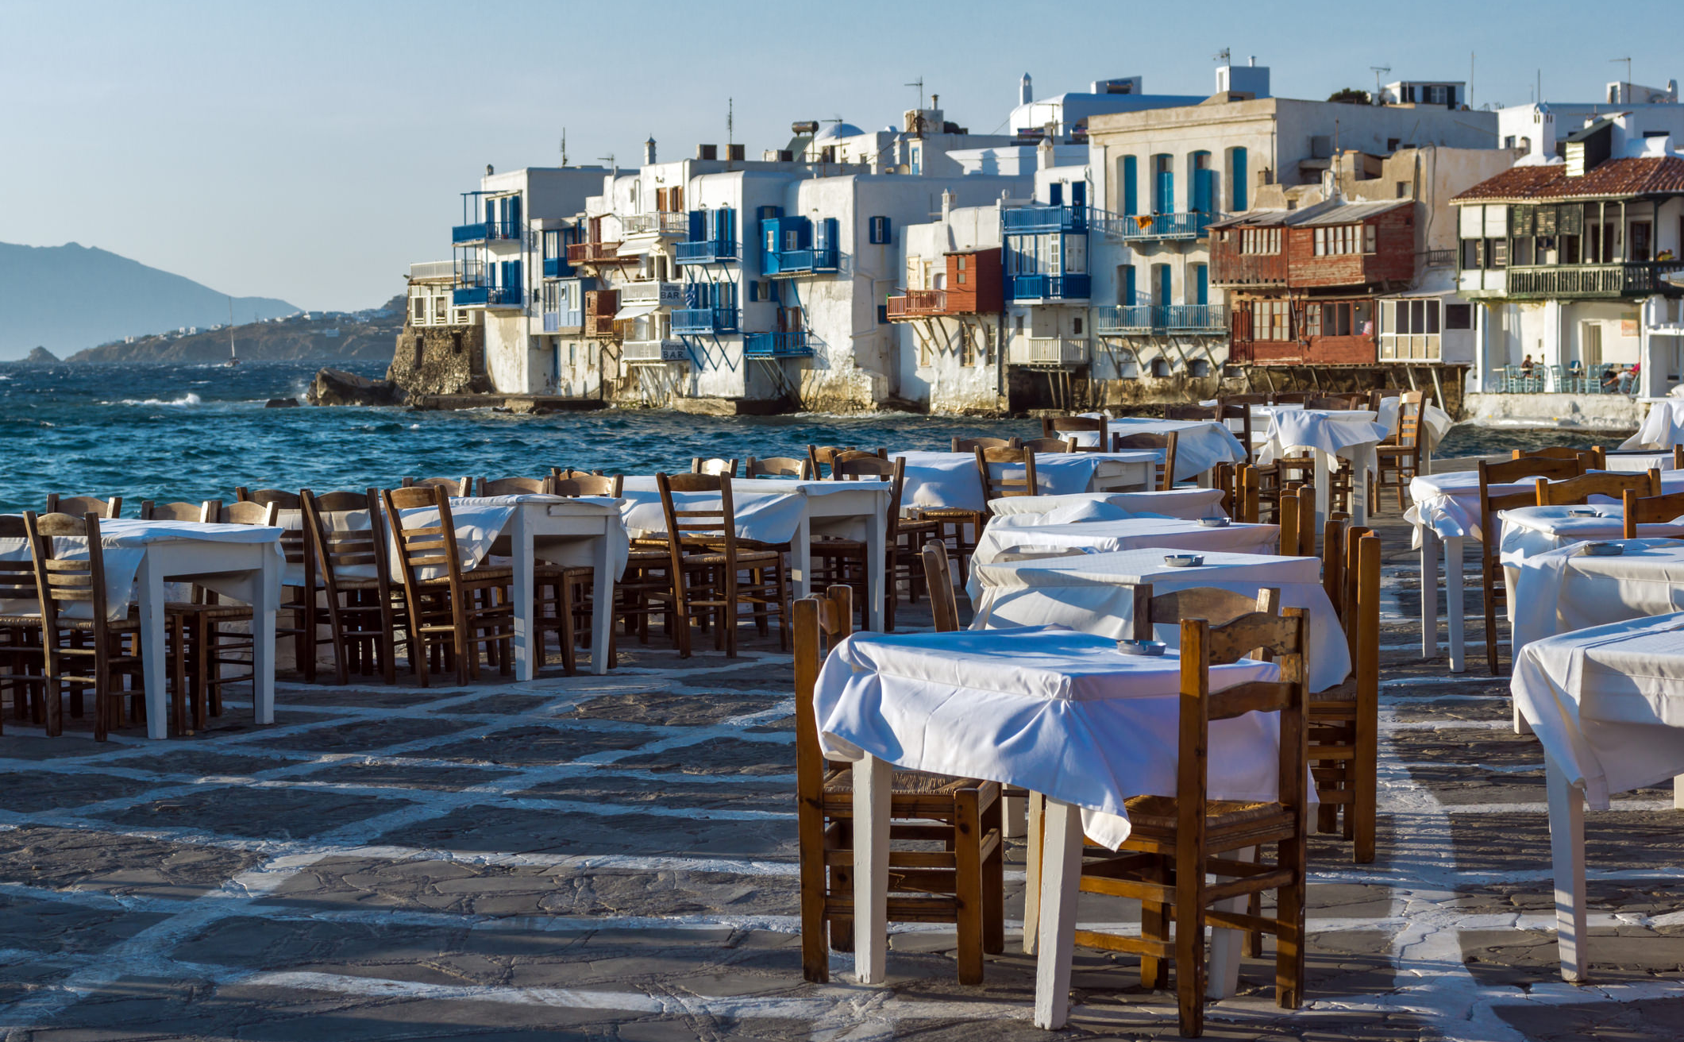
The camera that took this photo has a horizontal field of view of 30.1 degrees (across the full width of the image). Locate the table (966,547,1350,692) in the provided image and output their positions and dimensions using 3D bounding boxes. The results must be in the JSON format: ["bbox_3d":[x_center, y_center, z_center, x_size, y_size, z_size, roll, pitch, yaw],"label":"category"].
[{"bbox_3d":[0.875,0.491,8.917,0.750,0.750,0.750,-3,4,-42],"label":"table"}]

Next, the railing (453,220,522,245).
[{"bbox_3d":[-18.770,-15.336,165.432,1.900,0.950,5.600,-1,3,-24],"label":"railing"}]

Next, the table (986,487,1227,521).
[{"bbox_3d":[1.100,0.258,13.000,0.740,0.760,0.780,-2,4,-39],"label":"table"}]

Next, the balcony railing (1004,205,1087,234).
[{"bbox_3d":[7.344,-10.979,114.326,1.200,0.925,3.450,-2,4,-37],"label":"balcony railing"}]

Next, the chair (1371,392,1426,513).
[{"bbox_3d":[3.910,-0.492,22.200,0.410,0.870,0.420,-1,3,-10],"label":"chair"}]

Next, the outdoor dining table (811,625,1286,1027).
[{"bbox_3d":[0.465,0.670,7.060,0.720,0.760,0.780,-2,4,-39],"label":"outdoor dining table"}]

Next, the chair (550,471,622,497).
[{"bbox_3d":[-1.250,0.231,13.870,0.420,0.860,0.450,2,4,33],"label":"chair"}]

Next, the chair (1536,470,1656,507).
[{"bbox_3d":[2.798,0.276,11.359,0.450,0.880,0.440,0,3,-6],"label":"chair"}]

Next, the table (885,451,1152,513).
[{"bbox_3d":[1.003,0.019,17.080,1.300,0.770,0.720,2,4,33],"label":"table"}]

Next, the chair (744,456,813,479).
[{"bbox_3d":[-0.440,0.112,15.896,0.420,0.865,0.450,2,4,39],"label":"chair"}]

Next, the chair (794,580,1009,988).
[{"bbox_3d":[0.142,0.602,7.310,0.440,0.875,0.420,0,3,8],"label":"chair"}]

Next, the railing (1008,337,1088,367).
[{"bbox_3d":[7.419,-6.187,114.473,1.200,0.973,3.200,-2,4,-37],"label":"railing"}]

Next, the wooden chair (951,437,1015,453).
[{"bbox_3d":[0.667,-0.033,17.301,0.420,0.840,0.460,2,4,33],"label":"wooden chair"}]

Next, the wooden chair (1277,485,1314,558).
[{"bbox_3d":[1.360,0.340,10.550,0.440,0.870,0.430,0,3,6],"label":"wooden chair"}]

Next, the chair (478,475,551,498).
[{"bbox_3d":[-1.620,0.238,14.311,0.420,0.865,0.450,2,4,36],"label":"chair"}]

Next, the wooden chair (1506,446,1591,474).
[{"bbox_3d":[3.350,0.098,14.650,0.430,0.870,0.450,-1,3,-12],"label":"wooden chair"}]

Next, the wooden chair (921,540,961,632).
[{"bbox_3d":[0.475,0.485,9.418,0.480,0.840,0.420,0,3,6],"label":"wooden chair"}]

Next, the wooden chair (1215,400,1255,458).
[{"bbox_3d":[2.640,-0.322,20.100,0.450,0.860,0.420,-2,4,-37],"label":"wooden chair"}]

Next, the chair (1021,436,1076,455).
[{"bbox_3d":[1.012,-0.033,17.301,0.420,0.840,0.460,2,4,33],"label":"chair"}]

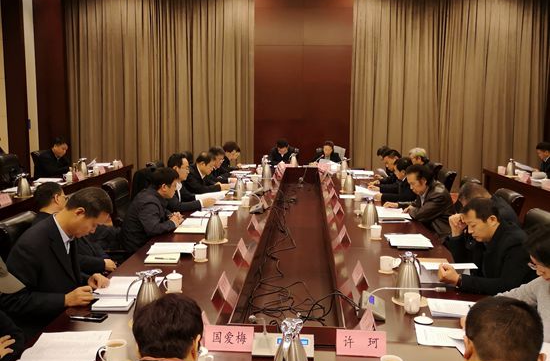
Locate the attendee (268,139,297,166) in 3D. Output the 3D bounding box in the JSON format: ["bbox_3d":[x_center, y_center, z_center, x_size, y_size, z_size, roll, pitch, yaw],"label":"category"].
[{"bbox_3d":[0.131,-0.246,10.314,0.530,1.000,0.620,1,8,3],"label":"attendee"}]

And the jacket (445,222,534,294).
[{"bbox_3d":[1.305,0.556,3.498,0.520,0.620,0.570,-1,7,-4],"label":"jacket"}]

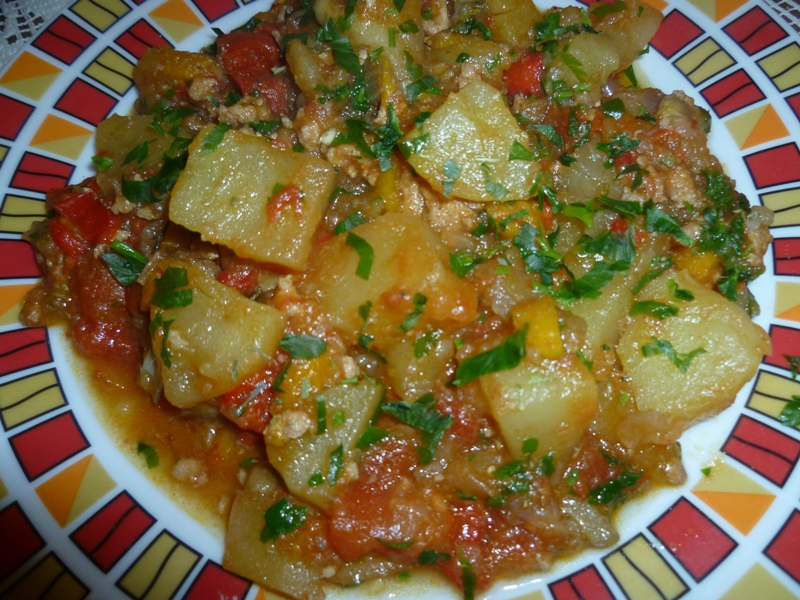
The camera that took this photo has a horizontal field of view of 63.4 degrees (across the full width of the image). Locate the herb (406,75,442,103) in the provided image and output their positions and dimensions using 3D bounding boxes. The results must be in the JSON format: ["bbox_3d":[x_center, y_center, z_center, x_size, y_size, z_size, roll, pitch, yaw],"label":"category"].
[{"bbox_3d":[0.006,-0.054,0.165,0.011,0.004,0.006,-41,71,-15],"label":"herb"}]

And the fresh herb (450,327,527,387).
[{"bbox_3d":[0.021,0.013,0.155,0.020,0.005,0.004,-35,69,-13],"label":"fresh herb"}]

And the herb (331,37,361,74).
[{"bbox_3d":[-0.017,-0.076,0.203,0.006,0.004,0.015,-20,67,-6],"label":"herb"}]

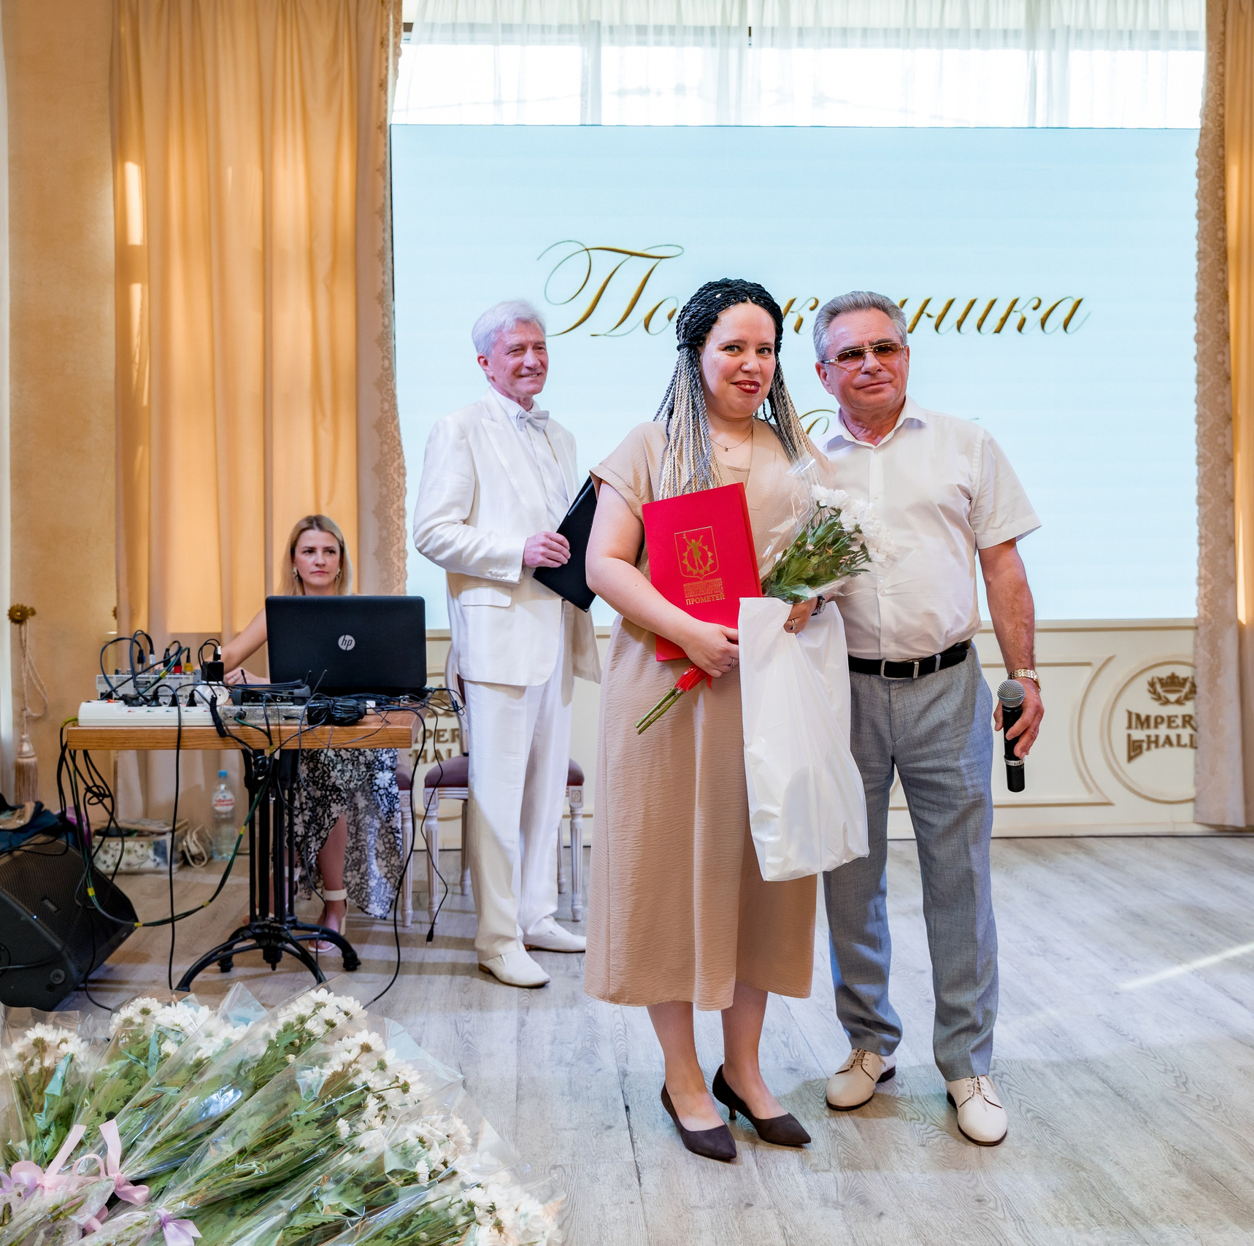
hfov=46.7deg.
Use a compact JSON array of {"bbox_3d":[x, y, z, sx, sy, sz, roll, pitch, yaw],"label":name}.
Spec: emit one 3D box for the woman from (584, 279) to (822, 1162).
[{"bbox_3d":[0.151,0.170,2.880,0.490,1.682,0.420,-1,3,-16],"label":"woman"}]

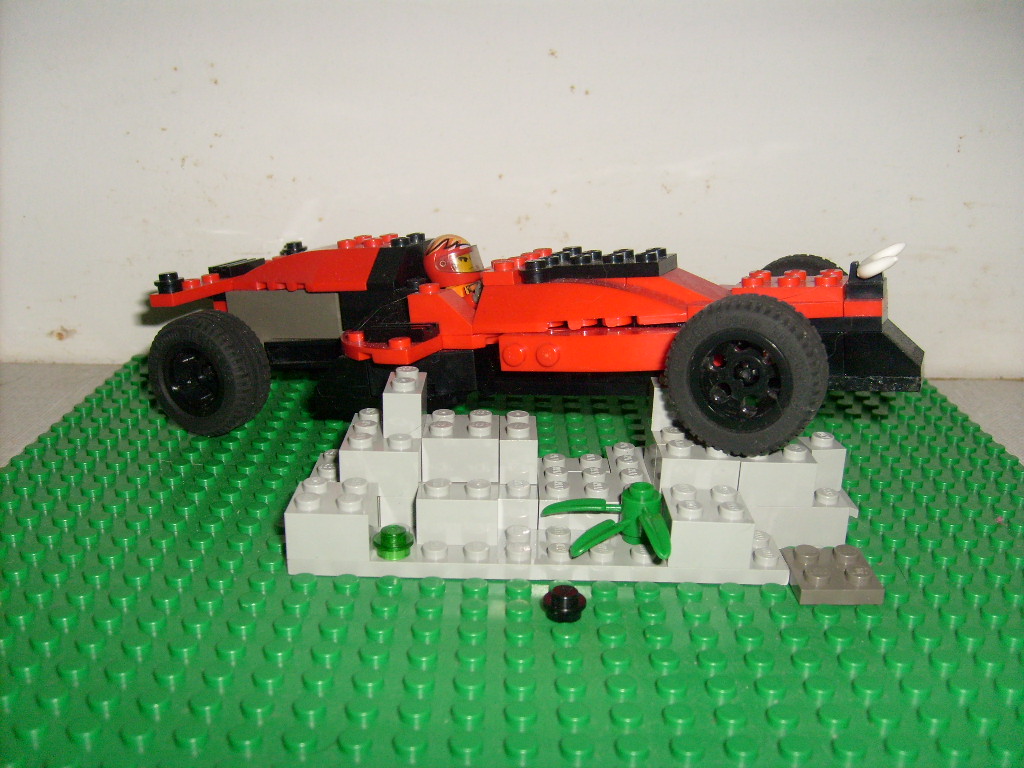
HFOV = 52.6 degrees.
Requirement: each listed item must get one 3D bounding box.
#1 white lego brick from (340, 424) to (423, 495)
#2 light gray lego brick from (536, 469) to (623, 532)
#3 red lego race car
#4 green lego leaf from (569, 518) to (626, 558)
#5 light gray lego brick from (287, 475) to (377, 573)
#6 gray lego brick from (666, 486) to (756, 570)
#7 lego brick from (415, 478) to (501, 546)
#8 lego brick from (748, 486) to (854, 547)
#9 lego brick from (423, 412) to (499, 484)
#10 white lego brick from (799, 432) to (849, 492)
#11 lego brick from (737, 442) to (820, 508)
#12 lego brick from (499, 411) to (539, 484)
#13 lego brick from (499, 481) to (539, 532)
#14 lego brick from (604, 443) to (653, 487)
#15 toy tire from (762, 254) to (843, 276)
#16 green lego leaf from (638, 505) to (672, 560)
[{"bbox_3d":[-0.026,0.015,0.213,0.016,0.011,0.016,2,18,-1],"label":"white lego brick"},{"bbox_3d":[0.013,0.025,0.217,0.016,0.011,0.016,2,18,-1],"label":"light gray lego brick"},{"bbox_3d":[-0.004,-0.016,0.258,0.199,0.045,0.066,0,16,25],"label":"red lego race car"},{"bbox_3d":[0.016,0.030,0.200,0.015,0.004,0.004,-15,24,-42],"label":"green lego leaf"},{"bbox_3d":[-0.035,0.027,0.204,0.016,0.013,0.016,1,17,-1],"label":"light gray lego brick"},{"bbox_3d":[0.037,0.027,0.201,0.016,0.011,0.016,2,18,-1],"label":"gray lego brick"},{"bbox_3d":[-0.011,0.025,0.204,0.016,0.011,0.008,2,18,-1],"label":"lego brick"},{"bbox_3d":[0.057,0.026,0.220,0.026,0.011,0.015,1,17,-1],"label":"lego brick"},{"bbox_3d":[-0.010,0.013,0.221,0.016,0.011,0.016,2,18,-1],"label":"lego brick"},{"bbox_3d":[0.066,0.016,0.222,0.008,0.011,0.008,1,17,-1],"label":"white lego brick"},{"bbox_3d":[0.054,0.018,0.214,0.016,0.011,0.008,1,17,-1],"label":"lego brick"},{"bbox_3d":[0.002,0.013,0.221,0.008,0.011,0.016,2,18,-1],"label":"lego brick"},{"bbox_3d":[0.001,0.025,0.219,0.008,0.011,0.015,1,17,-1],"label":"lego brick"},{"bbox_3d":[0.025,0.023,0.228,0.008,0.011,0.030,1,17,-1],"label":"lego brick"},{"bbox_3d":[0.068,-0.016,0.254,0.031,0.031,0.014,0,16,25],"label":"toy tire"},{"bbox_3d":[0.027,0.028,0.194,0.004,0.004,0.014,0,26,-7],"label":"green lego leaf"}]

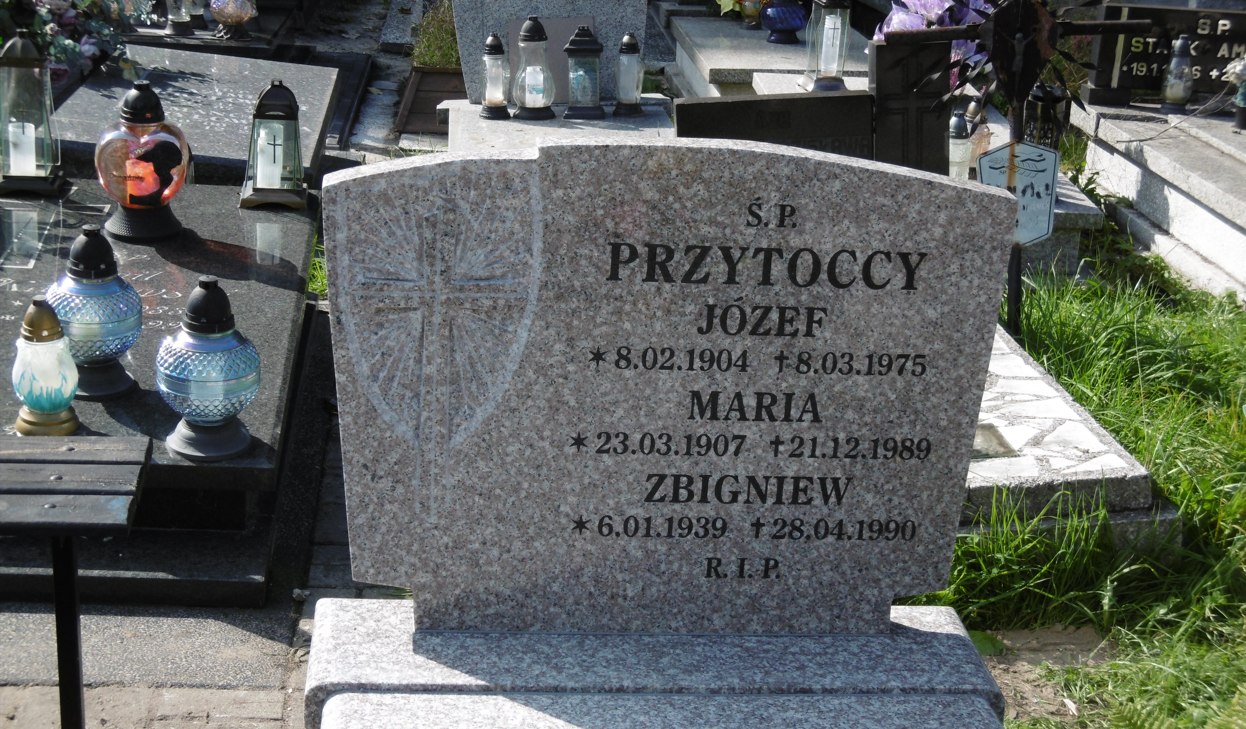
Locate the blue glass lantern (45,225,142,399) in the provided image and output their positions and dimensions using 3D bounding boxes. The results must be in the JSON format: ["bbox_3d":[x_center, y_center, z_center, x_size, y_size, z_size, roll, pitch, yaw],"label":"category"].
[{"bbox_3d":[-0.988,-0.106,3.970,0.173,0.308,0.173,0,18,-5],"label":"blue glass lantern"}]

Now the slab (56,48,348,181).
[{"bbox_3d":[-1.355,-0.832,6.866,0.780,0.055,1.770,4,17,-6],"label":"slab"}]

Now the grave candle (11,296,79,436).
[{"bbox_3d":[-0.937,-0.003,3.436,0.107,0.215,0.107,0,18,-5],"label":"grave candle"}]

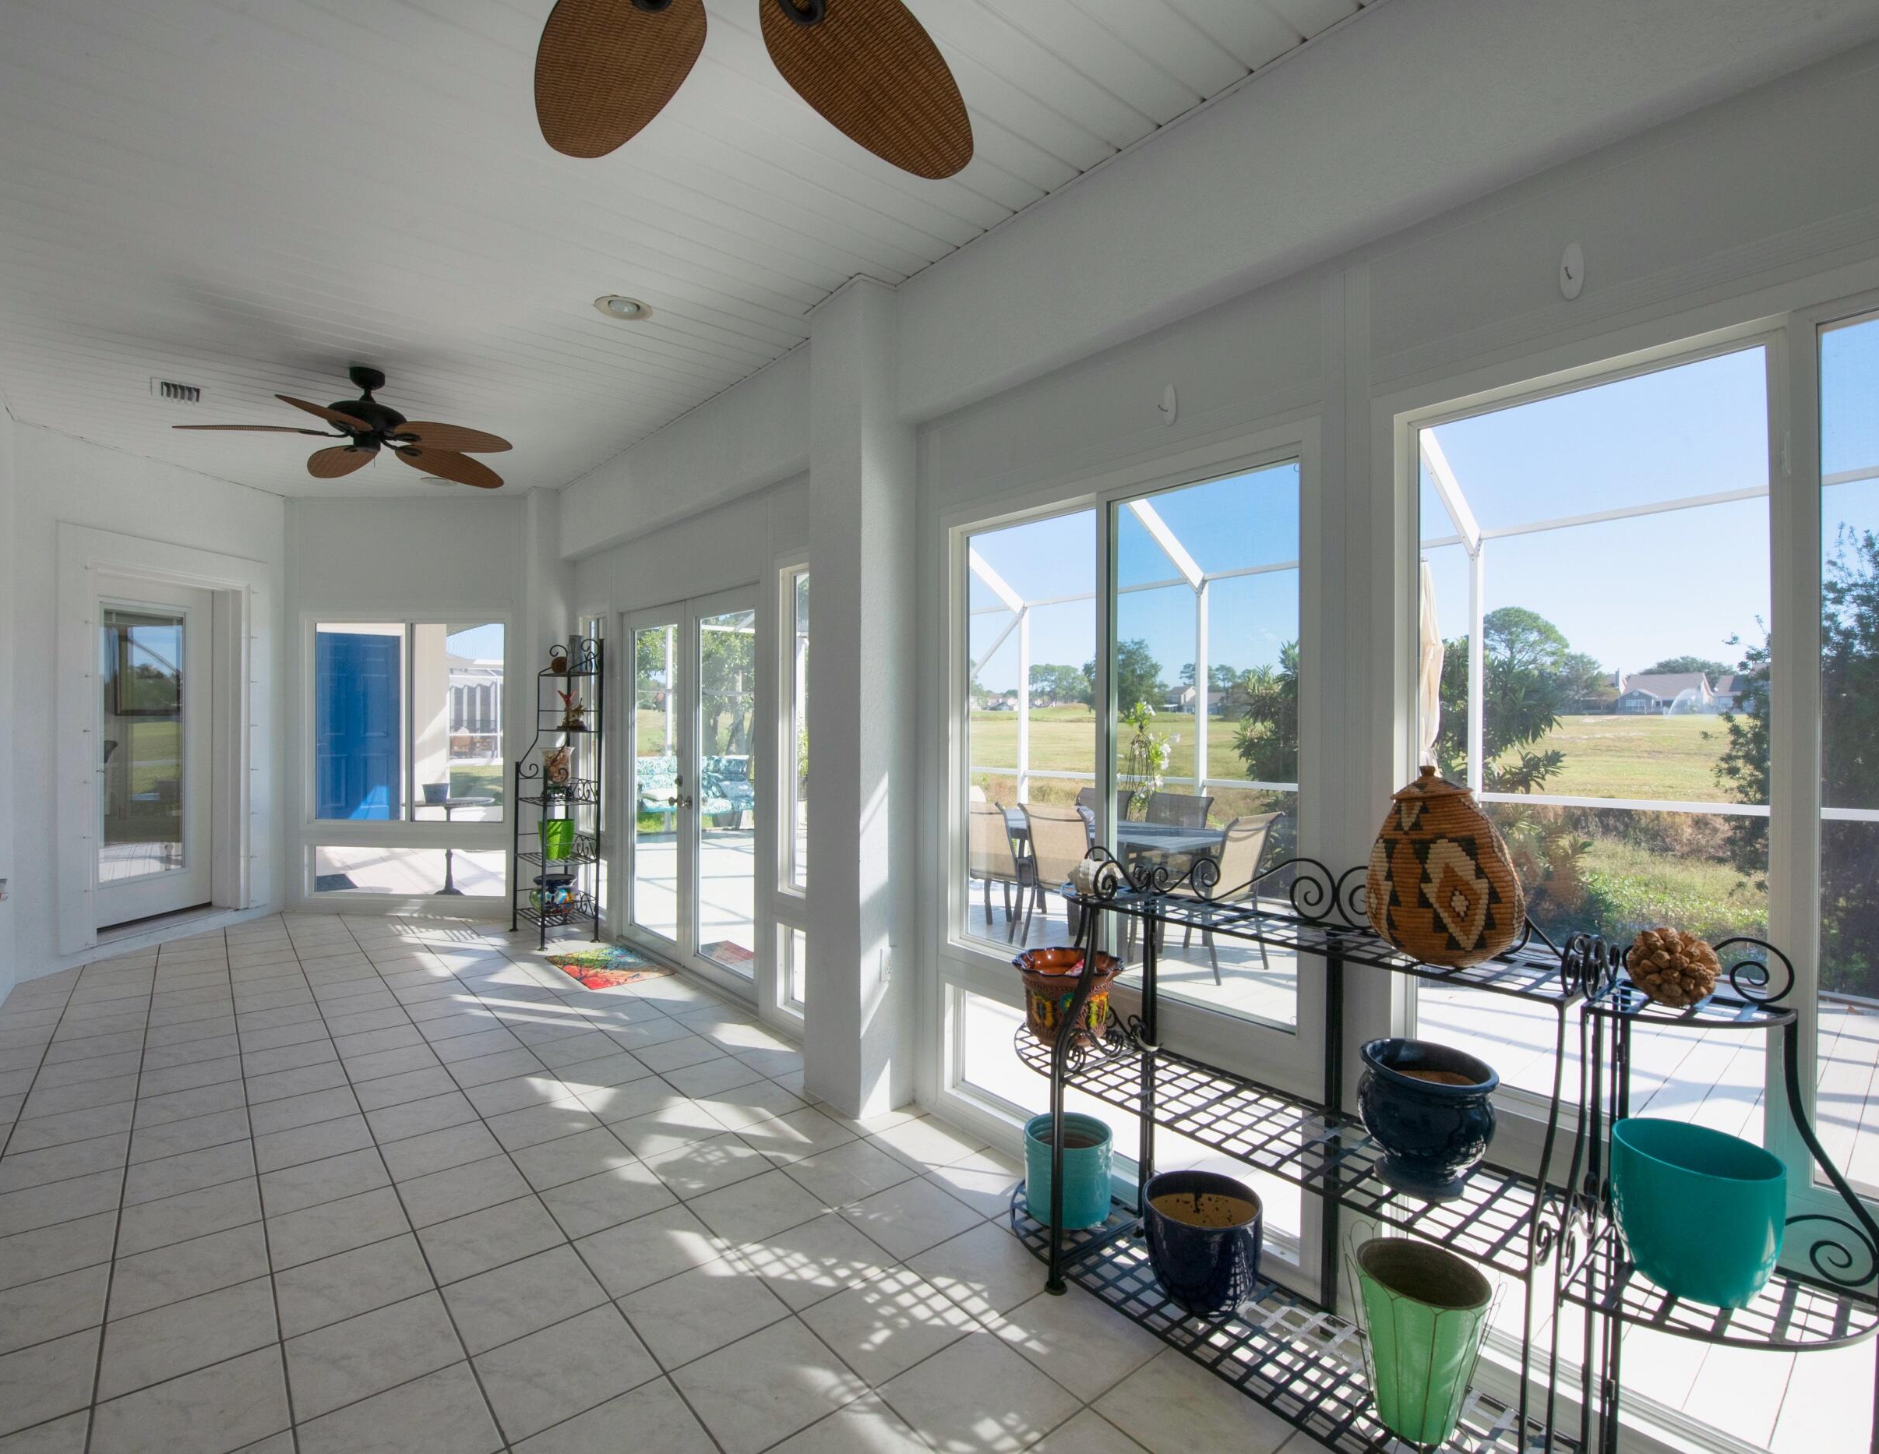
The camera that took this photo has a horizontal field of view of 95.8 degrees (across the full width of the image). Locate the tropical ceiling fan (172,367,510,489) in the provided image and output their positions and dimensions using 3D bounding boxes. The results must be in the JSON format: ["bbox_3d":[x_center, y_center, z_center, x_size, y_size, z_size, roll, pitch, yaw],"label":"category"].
[{"bbox_3d":[-2.575,-1.398,3.792,1.330,0.410,1.330,-1,1,-41],"label":"tropical ceiling fan"}]

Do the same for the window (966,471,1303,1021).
[{"bbox_3d":[0.473,0.034,2.517,0.080,1.400,1.250,-1,1,-41],"label":"window"}]

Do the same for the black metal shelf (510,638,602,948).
[{"bbox_3d":[-2.452,0.391,5.420,0.350,1.880,0.620,-1,1,-41],"label":"black metal shelf"}]

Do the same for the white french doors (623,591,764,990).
[{"bbox_3d":[-1.380,0.324,4.604,0.070,2.000,1.680,-1,1,-41],"label":"white french doors"}]

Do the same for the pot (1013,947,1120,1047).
[{"bbox_3d":[0.359,0.768,2.413,0.300,0.210,0.300,0,1,0],"label":"pot"}]

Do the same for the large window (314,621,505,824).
[{"bbox_3d":[-3.755,-0.030,6.000,1.370,1.445,0.080,0,1,3],"label":"large window"}]

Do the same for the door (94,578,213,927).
[{"bbox_3d":[-4.963,0.168,5.302,0.060,2.070,0.850,0,1,5],"label":"door"}]

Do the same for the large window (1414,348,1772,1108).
[{"bbox_3d":[1.237,0.048,1.667,0.080,1.400,0.580,-1,1,-41],"label":"large window"}]

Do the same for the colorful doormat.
[{"bbox_3d":[-1.866,1.333,4.772,0.445,0.015,0.780,-1,1,-41],"label":"colorful doormat"}]

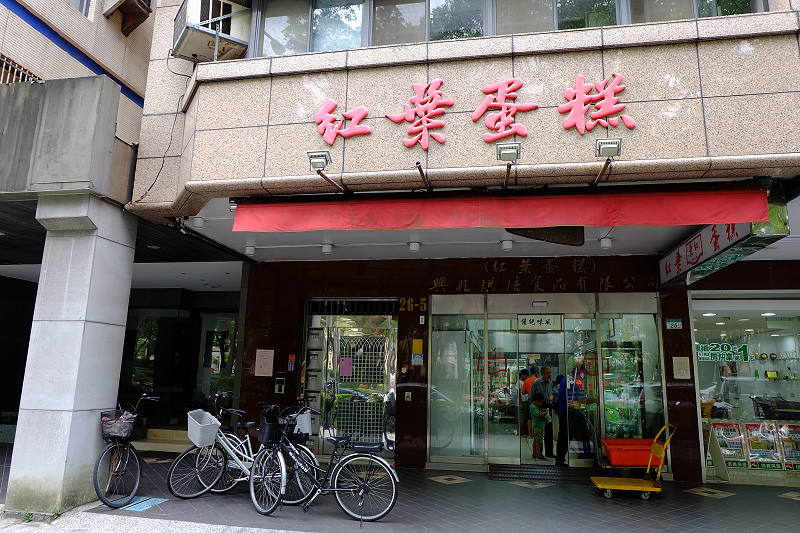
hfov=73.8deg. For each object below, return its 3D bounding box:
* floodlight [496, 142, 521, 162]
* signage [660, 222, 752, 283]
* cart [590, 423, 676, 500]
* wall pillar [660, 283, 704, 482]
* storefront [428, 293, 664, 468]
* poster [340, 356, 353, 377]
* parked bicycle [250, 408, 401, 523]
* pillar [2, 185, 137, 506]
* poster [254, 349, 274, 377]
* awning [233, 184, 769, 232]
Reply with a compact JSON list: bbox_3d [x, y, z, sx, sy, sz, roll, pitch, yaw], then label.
[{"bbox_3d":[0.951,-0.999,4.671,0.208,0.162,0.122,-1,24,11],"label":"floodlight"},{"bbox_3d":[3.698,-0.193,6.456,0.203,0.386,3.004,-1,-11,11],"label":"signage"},{"bbox_3d":[2.840,2.350,6.460,0.985,0.832,0.518,0,-11,8],"label":"cart"},{"bbox_3d":[4.042,1.656,7.759,0.426,2.740,0.325,-1,-11,11],"label":"wall pillar"},{"bbox_3d":[2.125,1.706,8.030,3.431,2.598,0.203,-1,-11,11],"label":"storefront"},{"bbox_3d":[-0.851,1.647,8.716,0.211,0.294,0.010,-1,-11,11],"label":"poster"},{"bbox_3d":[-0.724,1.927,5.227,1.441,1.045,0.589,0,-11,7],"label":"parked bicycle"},{"bbox_3d":[-3.515,0.877,5.731,0.629,3.187,0.761,-1,-11,11],"label":"pillar"},{"bbox_3d":[-2.248,1.612,8.874,0.301,0.426,0.010,-1,-11,11],"label":"poster"},{"bbox_3d":[0.756,-0.552,5.275,5.136,0.436,0.284,-1,-11,11],"label":"awning"}]

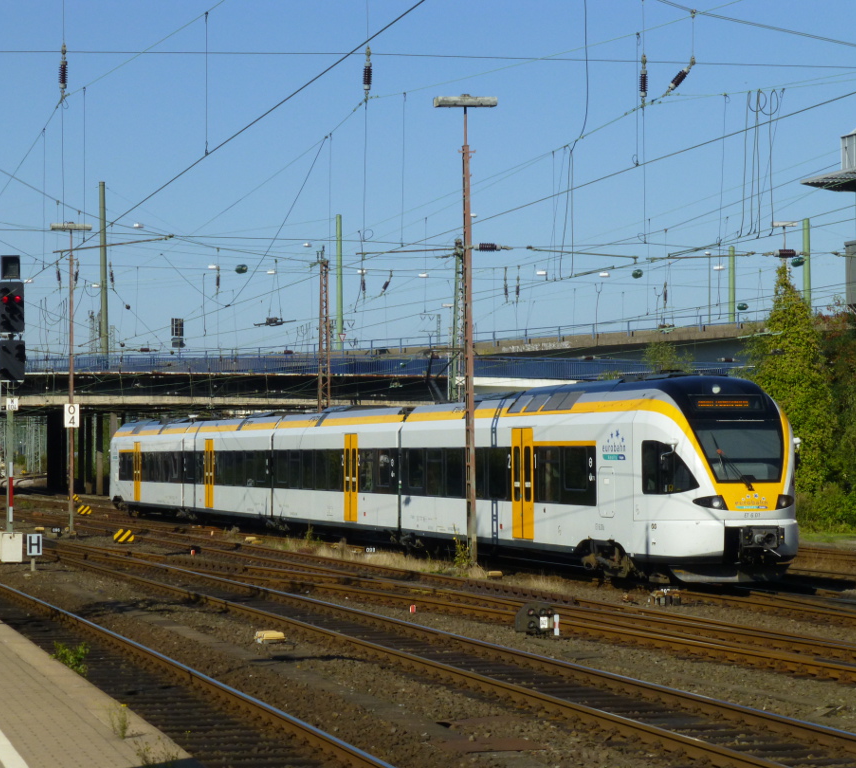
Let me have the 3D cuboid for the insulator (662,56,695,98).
[{"bbox_3d":[3.792,-4.636,40.300,0.140,0.780,0.140,40,-11,-12],"label":"insulator"}]

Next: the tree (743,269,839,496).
[{"bbox_3d":[12.999,0.343,96.000,3.300,9.200,3.200,0,-2,0],"label":"tree"}]

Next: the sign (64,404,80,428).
[{"bbox_3d":[-11.767,1.048,88.000,0.490,0.780,0.050,0,-2,-10],"label":"sign"}]

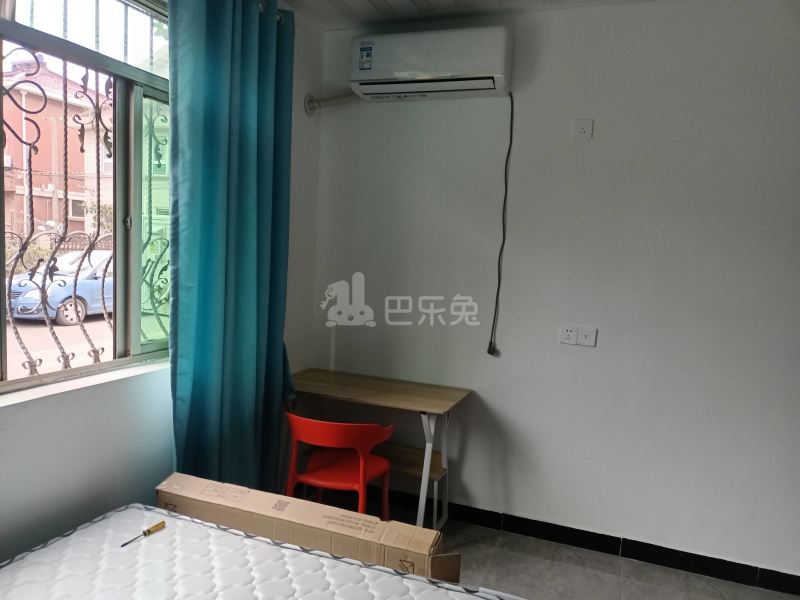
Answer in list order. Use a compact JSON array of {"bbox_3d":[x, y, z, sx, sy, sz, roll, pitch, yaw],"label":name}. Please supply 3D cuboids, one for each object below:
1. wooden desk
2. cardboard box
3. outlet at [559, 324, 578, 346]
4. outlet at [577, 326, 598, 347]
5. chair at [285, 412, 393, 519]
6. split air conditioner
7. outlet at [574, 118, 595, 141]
[{"bbox_3d":[-0.173,0.833,3.097,0.980,0.740,0.460,5,6,20],"label":"wooden desk"},{"bbox_3d":[-0.365,0.825,2.116,1.190,0.112,0.162,5,6,20],"label":"cardboard box"},{"bbox_3d":[0.851,0.176,2.904,0.086,0.086,0.010,5,6,20],"label":"outlet"},{"bbox_3d":[0.931,0.185,2.874,0.086,0.086,0.010,5,6,20],"label":"outlet"},{"bbox_3d":[-0.249,0.873,2.727,0.490,0.730,0.480,5,6,20],"label":"chair"},{"bbox_3d":[0.156,-1.191,2.943,0.800,0.285,0.200,5,6,20],"label":"split air conditioner"},{"bbox_3d":[0.891,-0.829,2.804,0.086,0.086,0.010,5,6,20],"label":"outlet"}]

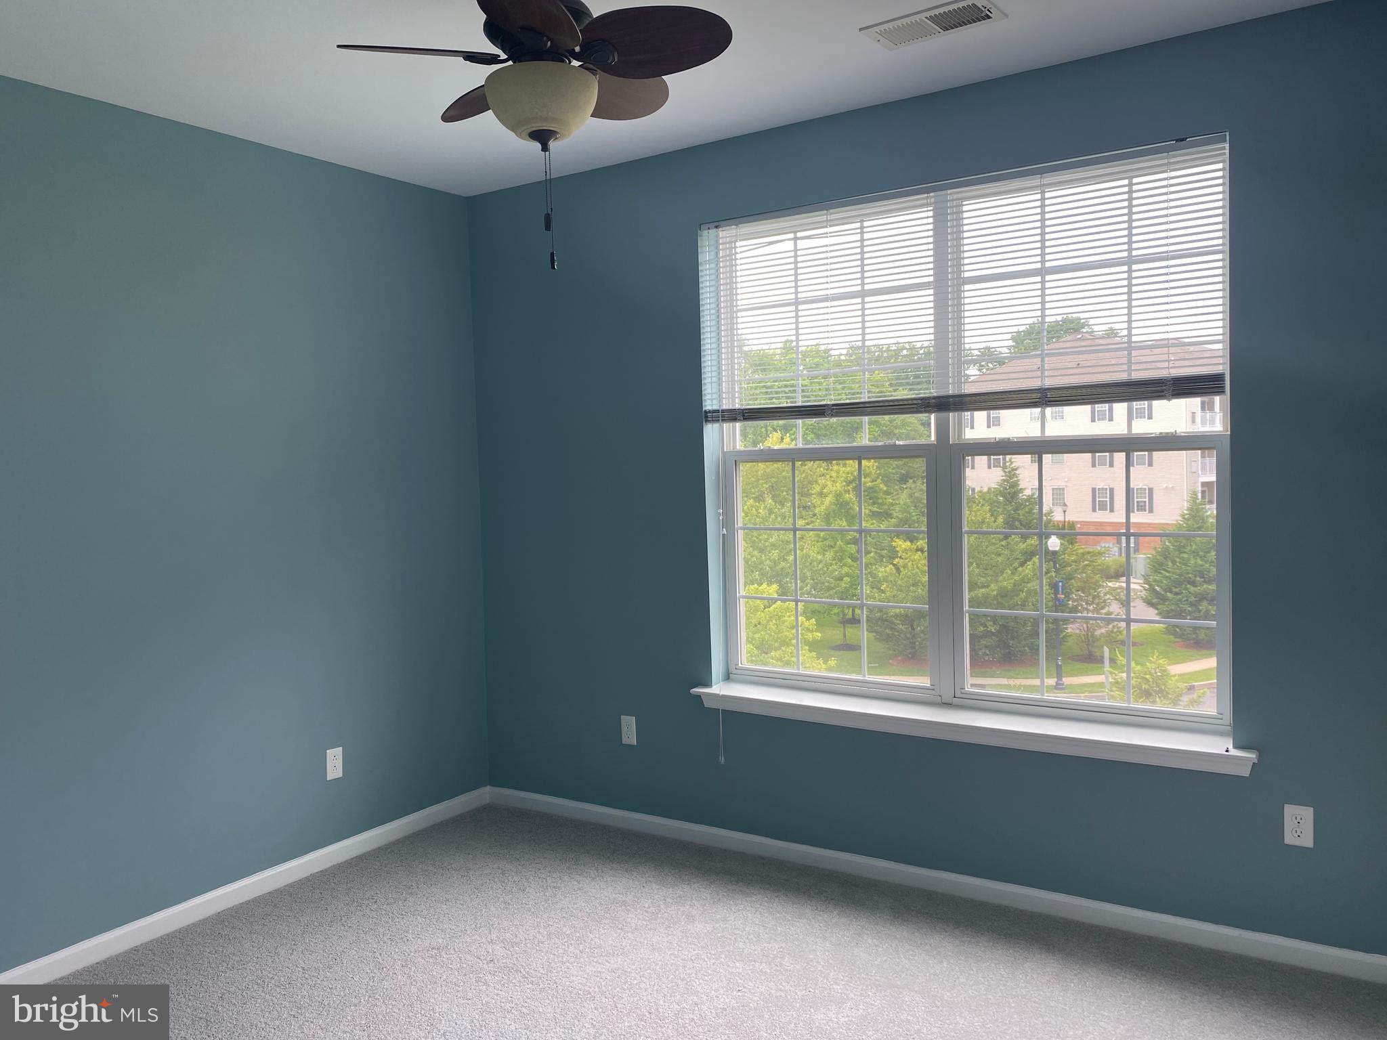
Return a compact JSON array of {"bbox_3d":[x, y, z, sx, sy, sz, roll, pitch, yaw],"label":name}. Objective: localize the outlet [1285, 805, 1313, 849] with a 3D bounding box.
[{"bbox_3d":[1.729,0.876,2.976,0.070,0.115,0.008,1,4,33],"label":"outlet"}]

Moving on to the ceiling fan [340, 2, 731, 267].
[{"bbox_3d":[-0.359,-0.969,2.504,0.920,0.723,0.920,1,4,33],"label":"ceiling fan"}]

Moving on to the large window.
[{"bbox_3d":[0.843,-0.237,3.572,1.804,1.767,0.130,1,4,33],"label":"large window"}]

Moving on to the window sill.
[{"bbox_3d":[0.849,0.695,3.587,1.934,0.076,0.175,1,4,33],"label":"window sill"}]

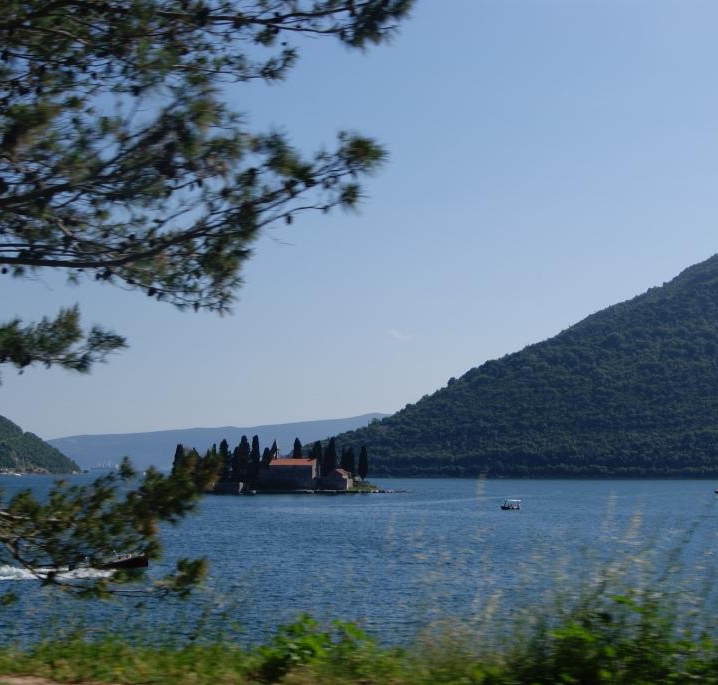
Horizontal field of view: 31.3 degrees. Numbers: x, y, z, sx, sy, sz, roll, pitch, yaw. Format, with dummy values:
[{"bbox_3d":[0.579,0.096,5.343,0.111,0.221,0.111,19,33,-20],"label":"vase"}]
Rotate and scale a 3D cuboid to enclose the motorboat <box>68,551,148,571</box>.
[{"bbox_3d":[-23.160,20.080,118.000,7.100,1.800,2.400,0,-6,0],"label":"motorboat"}]

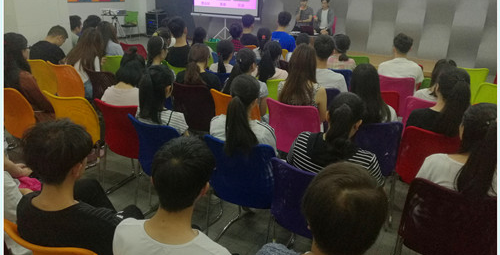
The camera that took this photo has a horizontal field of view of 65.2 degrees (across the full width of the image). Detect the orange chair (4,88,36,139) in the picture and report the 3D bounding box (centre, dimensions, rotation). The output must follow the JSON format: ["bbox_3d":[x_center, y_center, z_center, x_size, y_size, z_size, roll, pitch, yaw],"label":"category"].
[{"bbox_3d":[-1.918,-0.010,3.557,0.470,0.860,0.560,12,22,26],"label":"orange chair"}]

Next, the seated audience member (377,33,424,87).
[{"bbox_3d":[1.523,-0.364,4.193,0.500,1.280,0.740,8,21,13],"label":"seated audience member"}]

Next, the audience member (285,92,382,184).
[{"bbox_3d":[0.521,0.285,2.354,0.480,1.150,0.750,11,22,22],"label":"audience member"}]

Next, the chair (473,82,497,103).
[{"bbox_3d":[2.558,-0.078,4.205,0.470,0.860,0.560,8,21,16],"label":"chair"}]

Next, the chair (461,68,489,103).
[{"bbox_3d":[2.692,-0.409,5.130,0.470,0.860,0.560,6,20,9],"label":"chair"}]

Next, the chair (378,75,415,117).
[{"bbox_3d":[1.544,-0.193,4.367,0.480,0.830,0.550,8,21,13],"label":"chair"}]

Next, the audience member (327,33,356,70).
[{"bbox_3d":[0.985,-0.476,4.491,0.450,1.220,0.720,8,21,14],"label":"audience member"}]

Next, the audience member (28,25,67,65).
[{"bbox_3d":[-2.168,-0.625,4.727,0.480,1.200,0.800,13,23,28],"label":"audience member"}]

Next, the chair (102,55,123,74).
[{"bbox_3d":[-1.621,-0.518,4.867,0.460,0.800,0.520,8,21,16],"label":"chair"}]

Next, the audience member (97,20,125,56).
[{"bbox_3d":[-1.555,-0.676,4.693,0.460,1.220,0.720,12,23,23],"label":"audience member"}]

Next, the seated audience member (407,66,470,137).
[{"bbox_3d":[1.320,0.115,2.870,0.460,1.170,0.750,8,21,15],"label":"seated audience member"}]

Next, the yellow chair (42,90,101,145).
[{"bbox_3d":[-1.295,0.083,3.264,0.480,0.830,0.550,10,22,20],"label":"yellow chair"}]

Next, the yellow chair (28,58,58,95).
[{"bbox_3d":[-2.261,-0.421,4.655,0.470,0.860,0.560,11,22,23],"label":"yellow chair"}]

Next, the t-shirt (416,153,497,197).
[{"bbox_3d":[1.031,0.318,1.947,0.440,0.520,0.280,9,21,19],"label":"t-shirt"}]

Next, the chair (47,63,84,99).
[{"bbox_3d":[-1.867,-0.337,4.465,0.470,0.860,0.560,12,22,25],"label":"chair"}]

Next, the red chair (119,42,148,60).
[{"bbox_3d":[-1.490,-0.789,5.556,0.480,0.830,0.550,13,23,24],"label":"red chair"}]

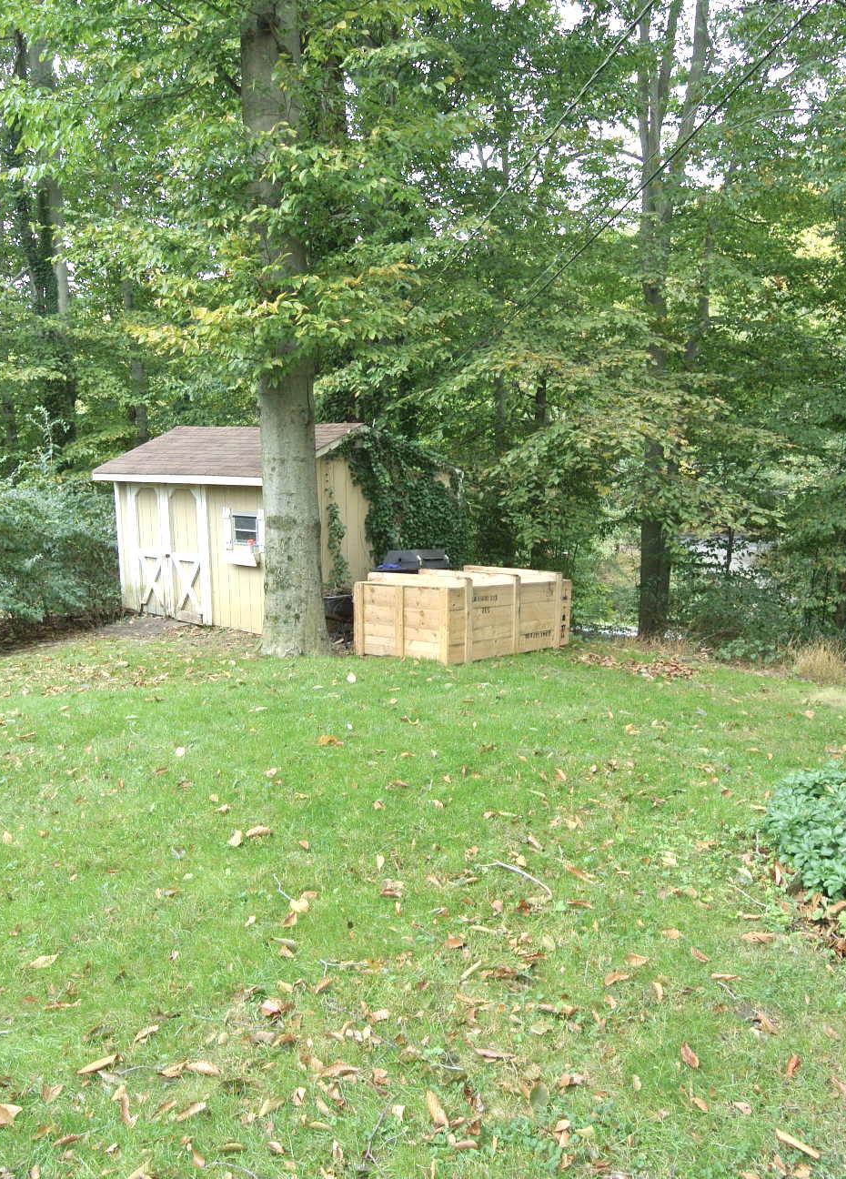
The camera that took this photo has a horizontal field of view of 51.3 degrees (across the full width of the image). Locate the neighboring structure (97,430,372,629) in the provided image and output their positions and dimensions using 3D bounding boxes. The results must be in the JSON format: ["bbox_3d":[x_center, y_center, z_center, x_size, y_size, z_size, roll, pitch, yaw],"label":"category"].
[{"bbox_3d":[-2.084,-1.035,12.696,3.847,2.603,3.452,7,12,38],"label":"neighboring structure"}]

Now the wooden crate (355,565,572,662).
[{"bbox_3d":[0.522,0.270,10.224,1.272,0.856,2.440,3,4,39],"label":"wooden crate"}]

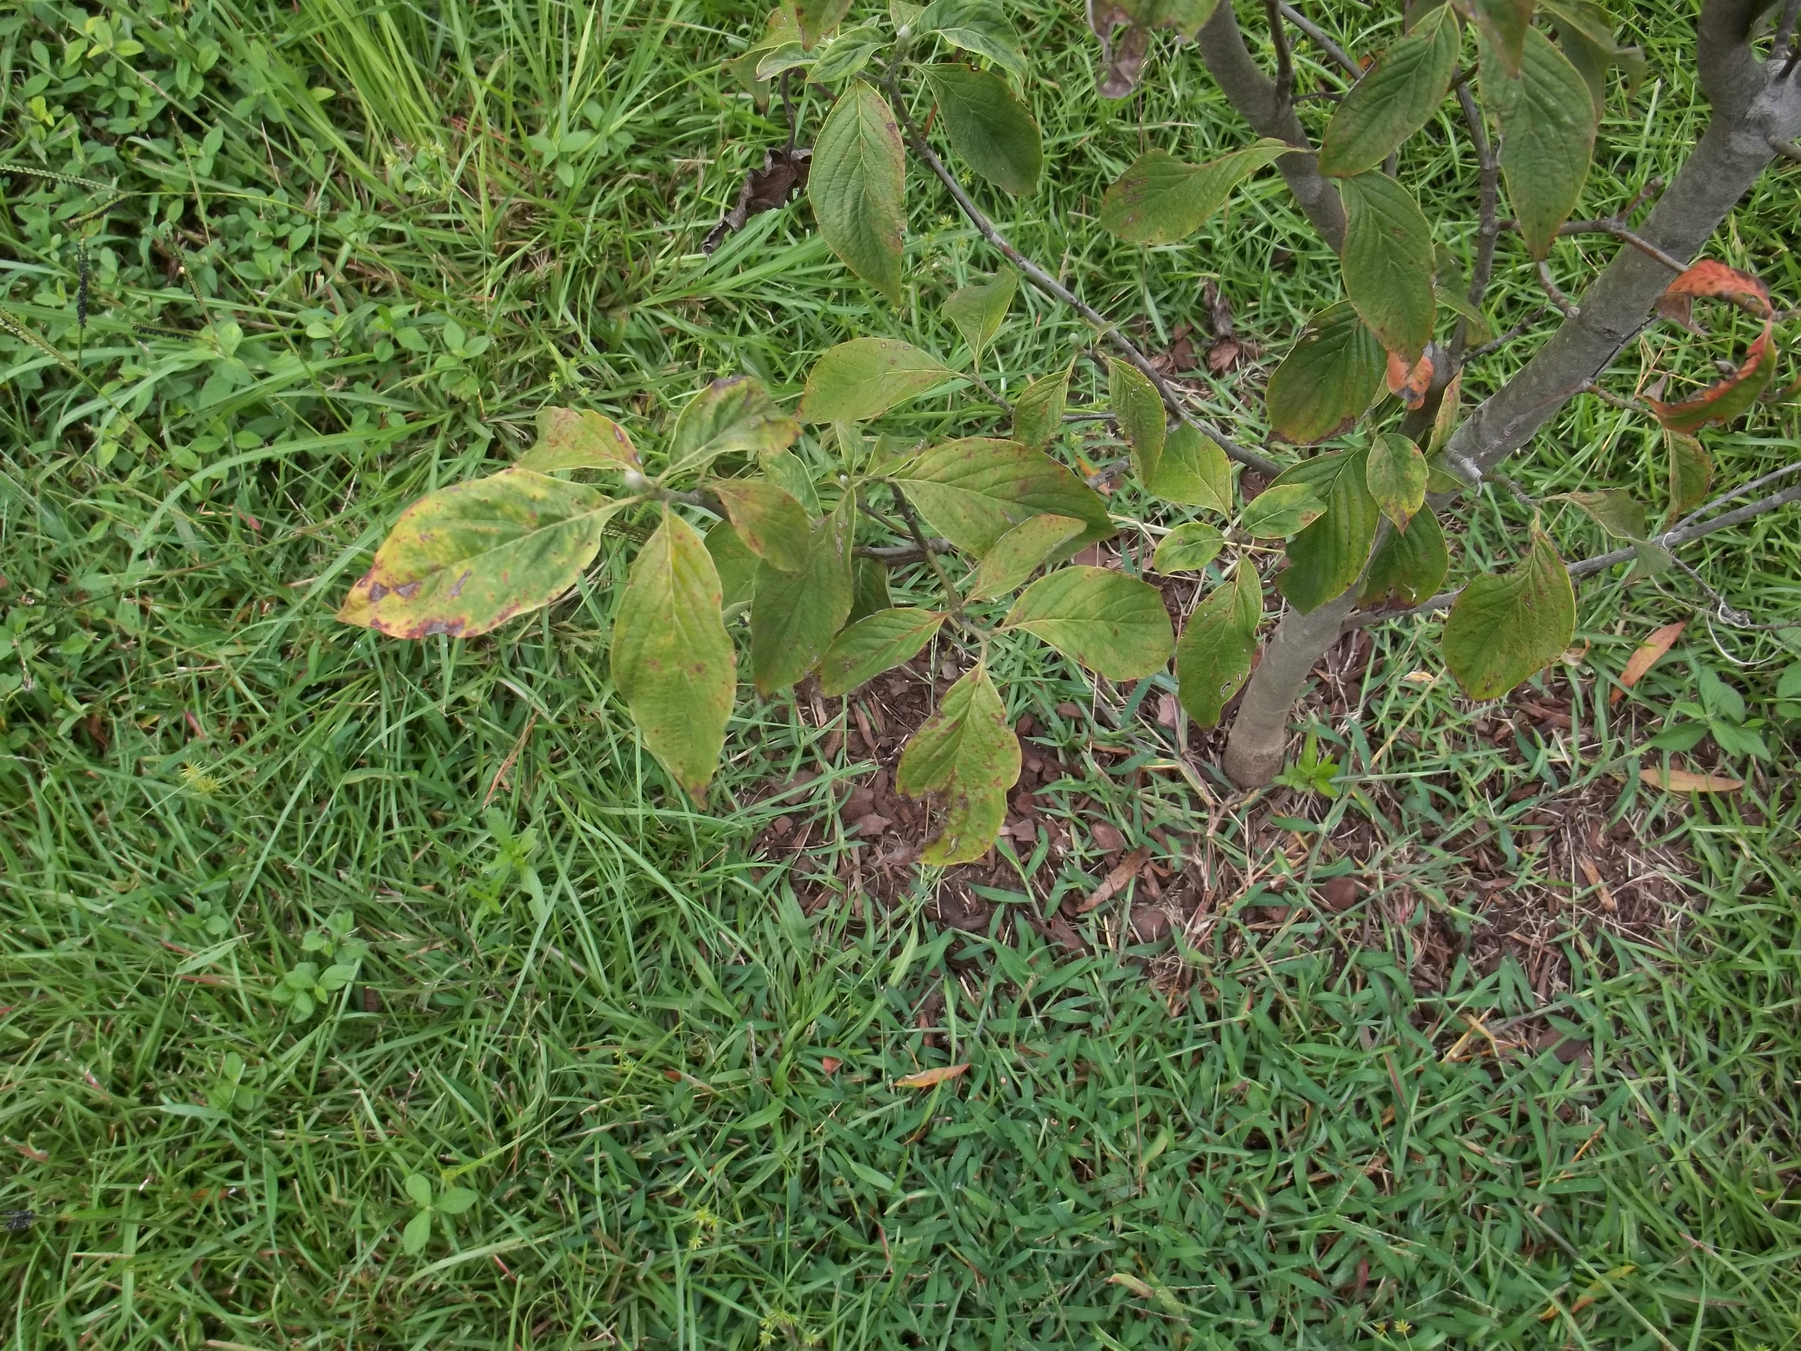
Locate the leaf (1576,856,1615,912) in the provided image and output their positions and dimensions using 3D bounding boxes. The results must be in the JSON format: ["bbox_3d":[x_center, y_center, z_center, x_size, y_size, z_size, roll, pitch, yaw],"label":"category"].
[{"bbox_3d":[0.482,0.145,1.190,0.012,0.006,0.040,-19,60,-12],"label":"leaf"}]

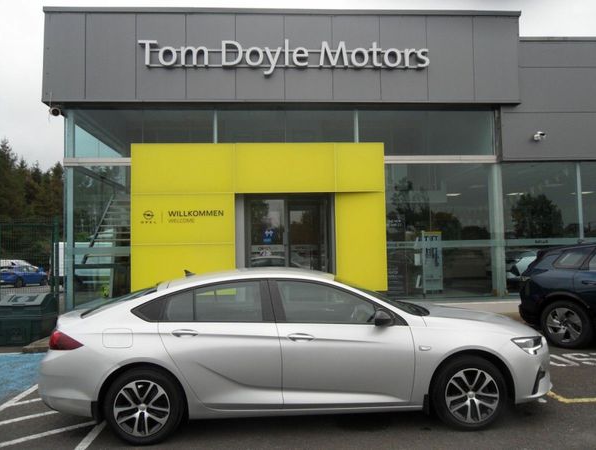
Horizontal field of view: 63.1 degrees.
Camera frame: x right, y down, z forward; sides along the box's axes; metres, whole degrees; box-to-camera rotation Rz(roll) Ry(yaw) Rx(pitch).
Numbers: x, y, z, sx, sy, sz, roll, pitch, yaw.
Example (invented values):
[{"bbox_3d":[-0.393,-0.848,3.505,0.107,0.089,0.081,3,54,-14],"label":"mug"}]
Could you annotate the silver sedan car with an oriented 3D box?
[{"bbox_3d":[-0.025,1.161,5.078,4.900,1.455,1.920,-1,-3,-4],"label":"silver sedan car"}]

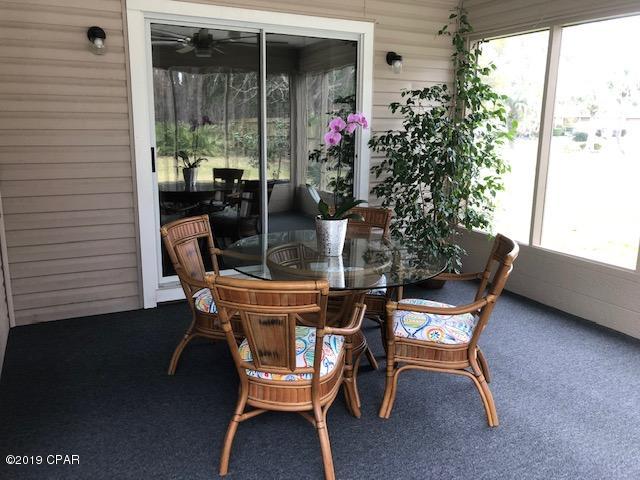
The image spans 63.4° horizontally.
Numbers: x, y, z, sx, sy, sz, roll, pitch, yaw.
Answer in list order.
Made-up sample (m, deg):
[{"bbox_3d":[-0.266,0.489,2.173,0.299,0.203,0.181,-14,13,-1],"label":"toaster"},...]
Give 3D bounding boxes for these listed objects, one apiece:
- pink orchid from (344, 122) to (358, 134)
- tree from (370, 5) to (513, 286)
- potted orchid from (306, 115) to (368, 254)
[{"bbox_3d":[0.171,-0.604,2.806,0.077,0.068,0.050,1,12,3],"label":"pink orchid"},{"bbox_3d":[0.925,-0.760,4.393,1.150,2.432,0.870,-5,13,-27],"label":"tree"},{"bbox_3d":[0.092,-0.304,2.795,0.335,0.749,0.250,1,12,2],"label":"potted orchid"}]

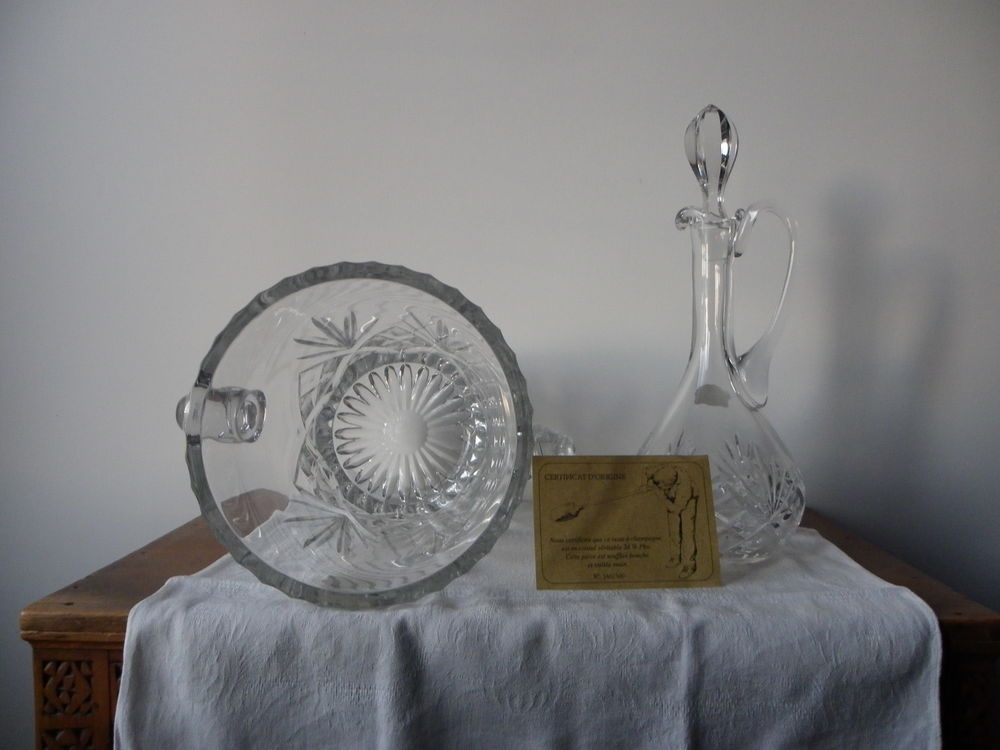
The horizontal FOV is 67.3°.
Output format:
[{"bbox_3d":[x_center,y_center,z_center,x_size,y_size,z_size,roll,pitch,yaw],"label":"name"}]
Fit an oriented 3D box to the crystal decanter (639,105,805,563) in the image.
[{"bbox_3d":[0.158,-0.035,0.555,0.135,0.325,0.133,0,2,12],"label":"crystal decanter"}]

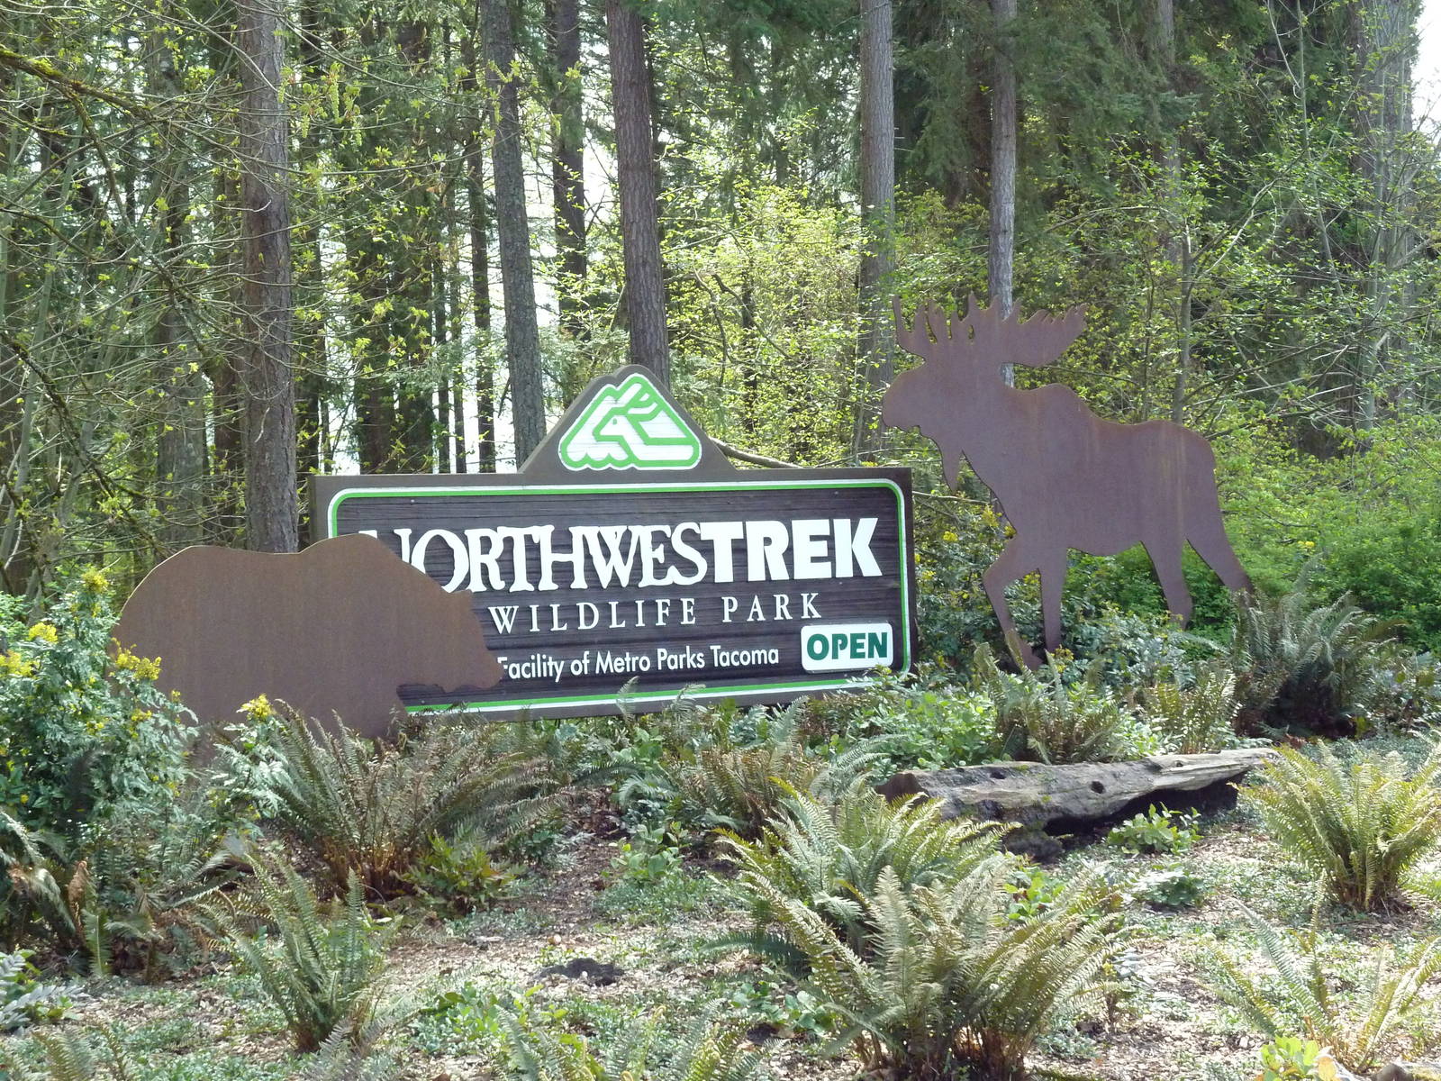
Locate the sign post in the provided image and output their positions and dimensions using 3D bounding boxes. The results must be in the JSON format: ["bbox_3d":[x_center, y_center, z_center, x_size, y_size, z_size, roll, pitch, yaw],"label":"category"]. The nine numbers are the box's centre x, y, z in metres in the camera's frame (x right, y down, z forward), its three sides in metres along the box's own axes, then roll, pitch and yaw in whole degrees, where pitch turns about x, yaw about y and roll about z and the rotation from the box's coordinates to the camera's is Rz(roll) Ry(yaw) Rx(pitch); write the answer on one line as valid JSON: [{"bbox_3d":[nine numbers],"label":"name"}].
[{"bbox_3d":[-0.566,-0.004,19.677,4.200,2.130,0.140,-2,-1,-33],"label":"sign post"}]

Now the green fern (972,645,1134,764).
[{"bbox_3d":[1.968,0.948,18.800,1.003,0.670,0.900,-2,-1,0],"label":"green fern"}]

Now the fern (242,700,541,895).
[{"bbox_3d":[-1.409,1.144,14.500,1.350,0.800,1.200,-2,0,0],"label":"fern"}]

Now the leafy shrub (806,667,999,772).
[{"bbox_3d":[1.062,1.042,18.900,1.098,0.609,0.950,-2,-1,0],"label":"leafy shrub"}]

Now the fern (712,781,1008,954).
[{"bbox_3d":[0.553,1.343,13.300,1.180,0.670,1.100,-2,0,0],"label":"fern"}]

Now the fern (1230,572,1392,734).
[{"bbox_3d":[3.571,0.680,19.600,0.972,0.956,0.950,-2,-1,0],"label":"fern"}]

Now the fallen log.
[{"bbox_3d":[1.695,1.222,15.300,2.000,0.420,0.420,-2,0,-24],"label":"fallen log"}]

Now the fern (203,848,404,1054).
[{"bbox_3d":[-1.559,1.524,12.200,0.750,0.720,0.700,-2,0,0],"label":"fern"}]

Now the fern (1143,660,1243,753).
[{"bbox_3d":[2.471,0.866,17.000,0.520,0.480,0.480,-2,0,0],"label":"fern"}]

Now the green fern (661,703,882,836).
[{"bbox_3d":[0.290,1.254,17.600,1.172,0.699,1.050,-2,-1,0],"label":"green fern"}]

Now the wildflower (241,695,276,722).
[{"bbox_3d":[-2.080,0.751,14.600,0.150,0.120,0.140,-2,0,0],"label":"wildflower"}]

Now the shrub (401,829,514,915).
[{"bbox_3d":[-1.130,1.434,14.050,0.510,0.340,0.460,-2,0,0],"label":"shrub"}]

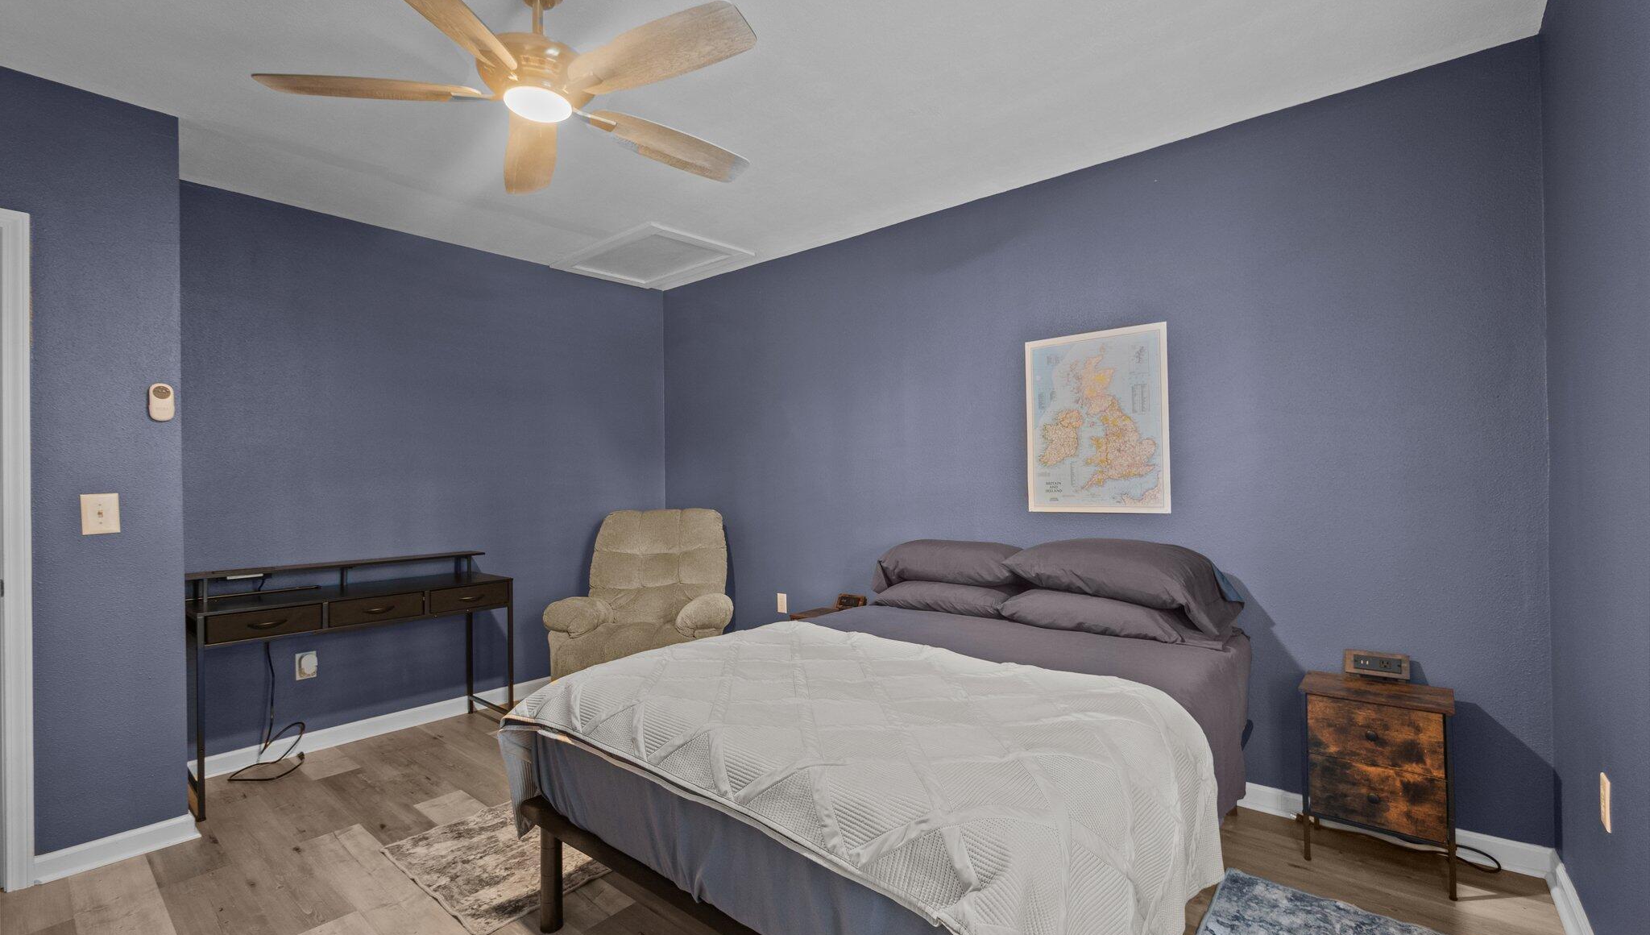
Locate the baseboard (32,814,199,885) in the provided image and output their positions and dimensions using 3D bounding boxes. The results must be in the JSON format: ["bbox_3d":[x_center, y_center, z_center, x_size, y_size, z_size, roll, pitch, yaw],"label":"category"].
[{"bbox_3d":[-2.314,1.246,2.197,0.015,0.092,0.370,-1,0,40],"label":"baseboard"}]

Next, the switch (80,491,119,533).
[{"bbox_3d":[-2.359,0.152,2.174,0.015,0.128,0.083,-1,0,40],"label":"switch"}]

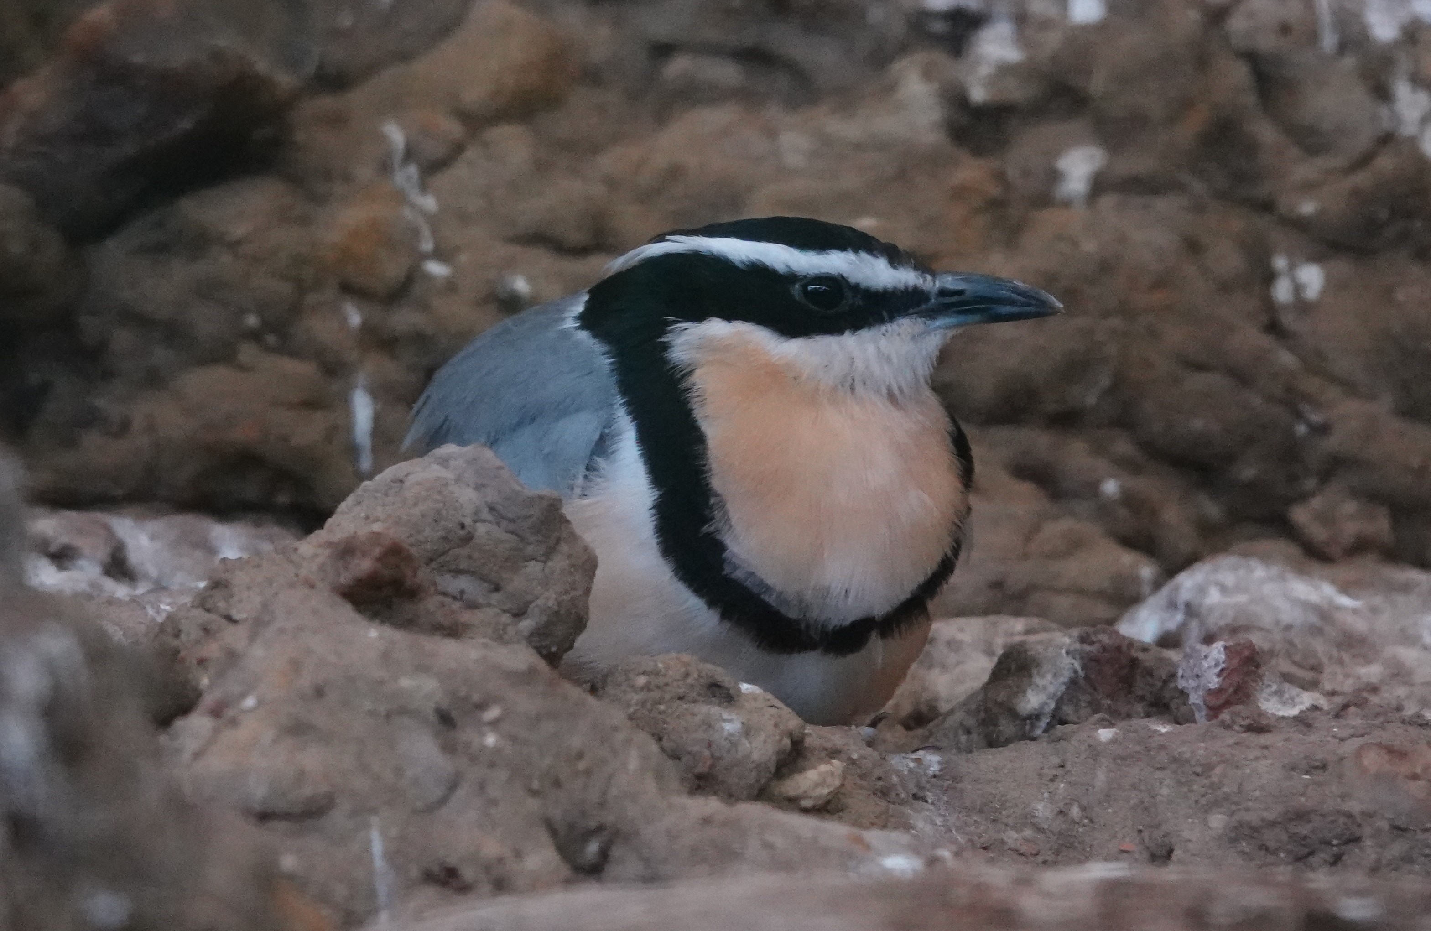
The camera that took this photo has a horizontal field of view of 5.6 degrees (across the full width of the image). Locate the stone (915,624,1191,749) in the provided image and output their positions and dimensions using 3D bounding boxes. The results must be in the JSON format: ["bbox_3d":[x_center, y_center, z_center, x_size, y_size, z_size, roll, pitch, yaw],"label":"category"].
[{"bbox_3d":[0.048,0.031,2.050,0.037,0.017,0.023,0,7,0],"label":"stone"}]

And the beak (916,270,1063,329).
[{"bbox_3d":[0.038,-0.023,2.030,0.021,0.007,0.007,5,5,12],"label":"beak"}]

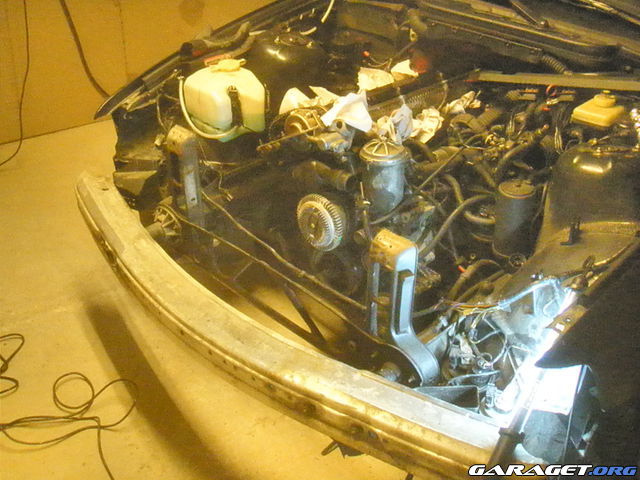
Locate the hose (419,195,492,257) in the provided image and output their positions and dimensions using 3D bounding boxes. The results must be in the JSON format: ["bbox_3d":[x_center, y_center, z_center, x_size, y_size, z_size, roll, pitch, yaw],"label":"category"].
[{"bbox_3d":[0.373,-0.042,1.920,0.100,0.120,0.200,29,47,34],"label":"hose"}]

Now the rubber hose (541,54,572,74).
[{"bbox_3d":[0.808,-0.600,2.400,0.110,0.055,0.045,29,47,34],"label":"rubber hose"}]

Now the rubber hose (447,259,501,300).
[{"bbox_3d":[0.415,0.107,1.900,0.070,0.075,0.180,29,47,34],"label":"rubber hose"}]

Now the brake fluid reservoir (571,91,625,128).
[{"bbox_3d":[0.837,-0.394,2.120,0.120,0.085,0.130,29,47,34],"label":"brake fluid reservoir"}]

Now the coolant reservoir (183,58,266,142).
[{"bbox_3d":[-0.308,-0.451,2.270,0.220,0.200,0.170,29,47,34],"label":"coolant reservoir"}]

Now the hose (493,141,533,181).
[{"bbox_3d":[0.562,-0.232,2.050,0.060,0.070,0.140,29,47,34],"label":"hose"}]

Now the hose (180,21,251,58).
[{"bbox_3d":[-0.354,-0.679,2.380,0.080,0.085,0.270,29,47,34],"label":"hose"}]

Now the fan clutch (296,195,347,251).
[{"bbox_3d":[0.004,-0.049,1.970,0.148,0.148,0.055,29,47,34],"label":"fan clutch"}]

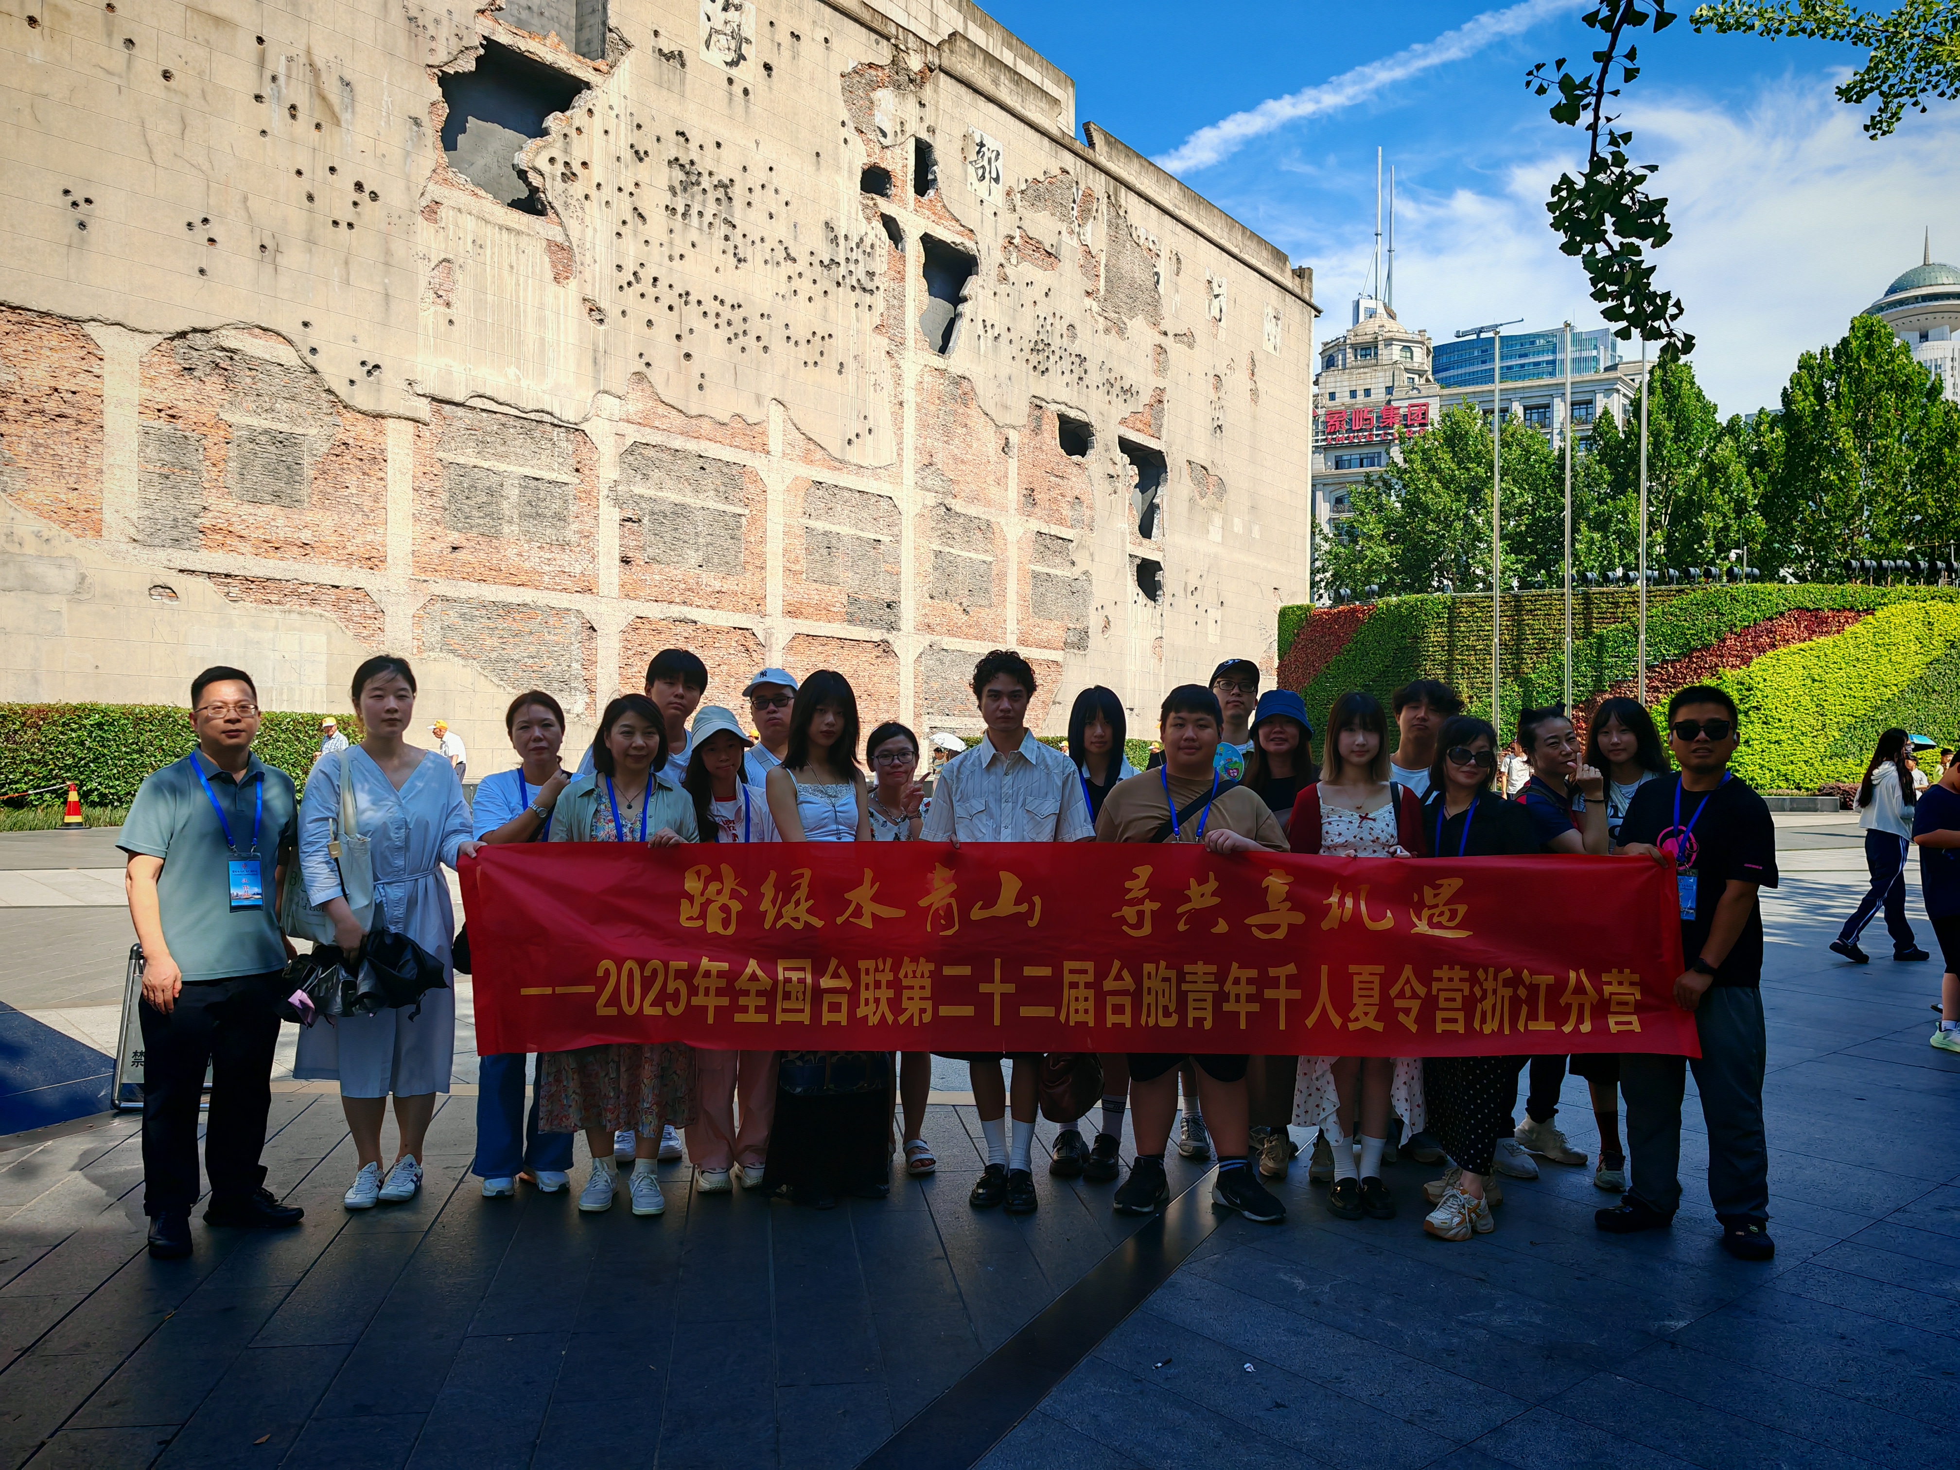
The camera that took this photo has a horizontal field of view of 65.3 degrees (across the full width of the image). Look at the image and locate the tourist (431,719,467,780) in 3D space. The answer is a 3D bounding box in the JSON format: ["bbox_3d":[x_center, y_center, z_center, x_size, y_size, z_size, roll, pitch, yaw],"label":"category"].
[{"bbox_3d":[-7.433,0.593,21.400,0.560,1.601,0.500,1,0,-31],"label":"tourist"}]

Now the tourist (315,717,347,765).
[{"bbox_3d":[-8.607,0.571,20.300,0.500,1.626,0.520,1,0,41],"label":"tourist"}]

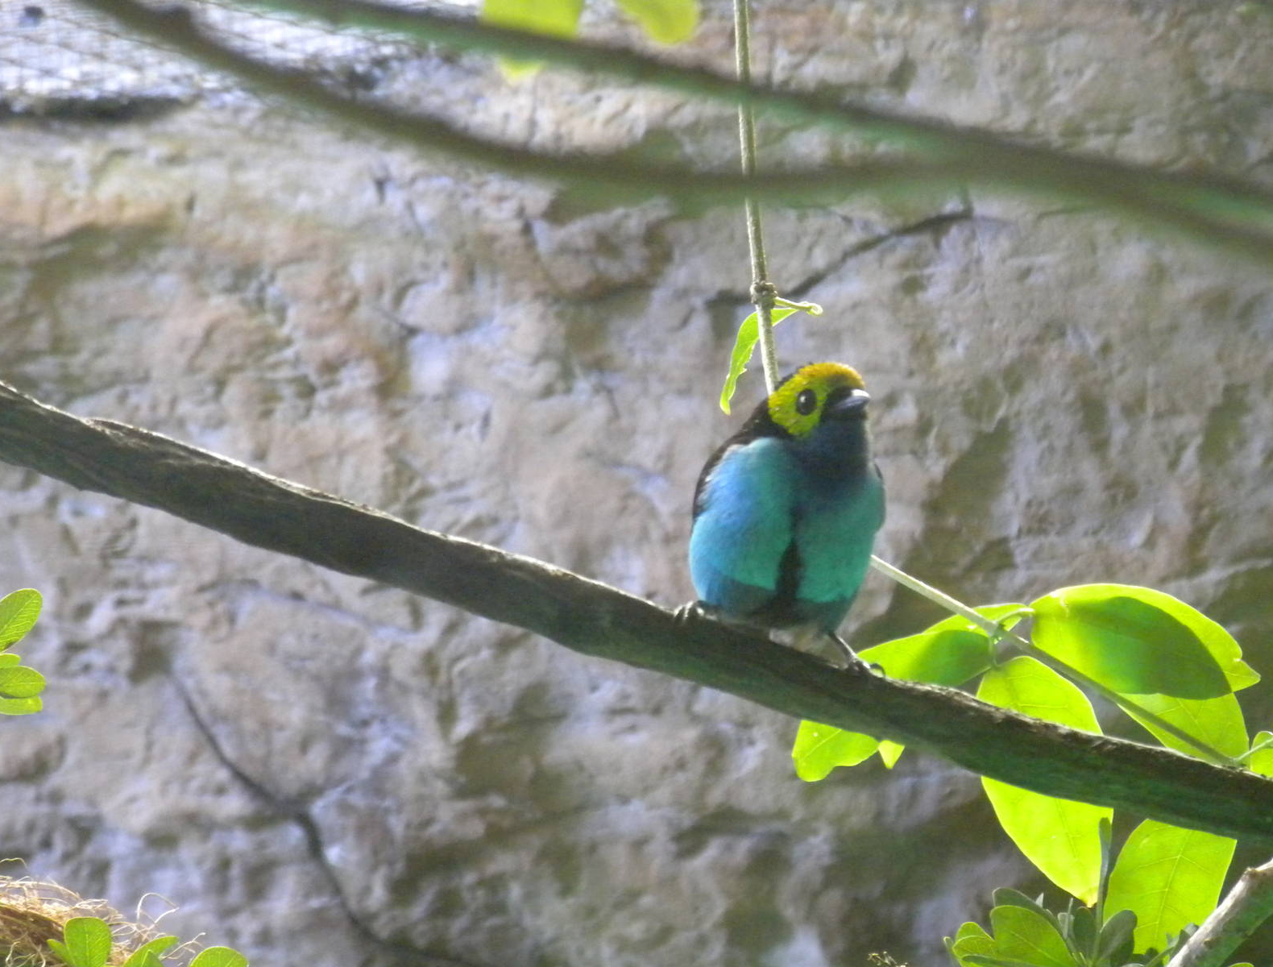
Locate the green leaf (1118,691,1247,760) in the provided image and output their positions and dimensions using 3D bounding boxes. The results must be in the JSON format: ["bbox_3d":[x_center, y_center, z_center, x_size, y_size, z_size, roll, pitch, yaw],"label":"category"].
[{"bbox_3d":[0.160,0.063,2.880,0.034,0.060,0.016,-37,0,0],"label":"green leaf"}]

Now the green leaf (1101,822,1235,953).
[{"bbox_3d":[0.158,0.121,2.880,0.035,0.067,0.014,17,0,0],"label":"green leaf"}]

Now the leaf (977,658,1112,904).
[{"bbox_3d":[0.121,0.088,2.880,0.039,0.077,0.016,-20,0,0],"label":"leaf"}]

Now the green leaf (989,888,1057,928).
[{"bbox_3d":[0.116,0.127,2.850,0.030,0.013,0.010,41,0,0],"label":"green leaf"}]

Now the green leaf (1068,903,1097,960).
[{"bbox_3d":[0.132,0.132,2.850,0.009,0.018,0.007,6,0,0],"label":"green leaf"}]

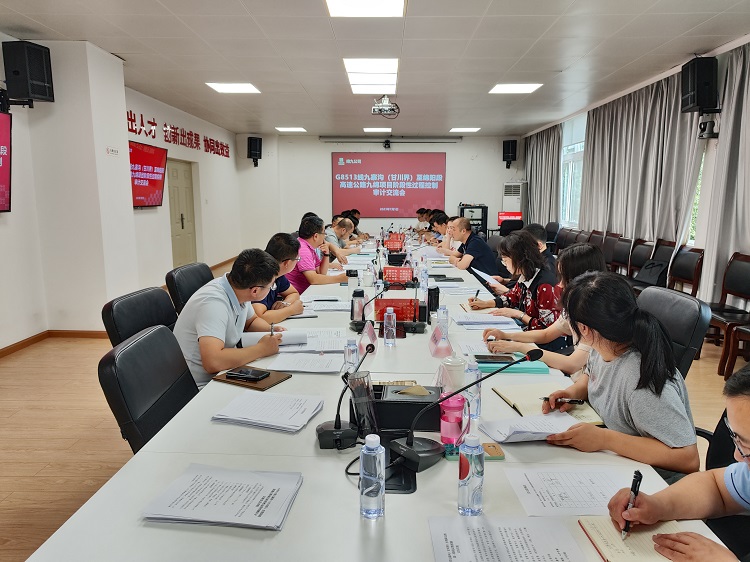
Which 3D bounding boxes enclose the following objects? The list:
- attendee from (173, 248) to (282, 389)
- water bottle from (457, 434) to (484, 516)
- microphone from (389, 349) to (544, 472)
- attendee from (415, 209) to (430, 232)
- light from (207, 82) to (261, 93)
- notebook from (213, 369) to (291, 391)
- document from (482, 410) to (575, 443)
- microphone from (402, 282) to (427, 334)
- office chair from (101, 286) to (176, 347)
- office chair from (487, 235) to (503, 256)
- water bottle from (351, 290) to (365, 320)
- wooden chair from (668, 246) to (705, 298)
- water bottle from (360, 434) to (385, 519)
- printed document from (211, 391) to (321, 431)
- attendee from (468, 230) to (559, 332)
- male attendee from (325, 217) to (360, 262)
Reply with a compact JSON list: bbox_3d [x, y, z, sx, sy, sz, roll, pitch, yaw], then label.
[{"bbox_3d":[-0.665,0.457,2.371,0.610,1.208,0.580,0,9,0],"label":"attendee"},{"bbox_3d":[0.212,0.419,1.138,0.057,0.177,0.057,0,8,1],"label":"water bottle"},{"bbox_3d":[0.253,0.323,1.377,0.430,0.280,0.140,-2,8,-14],"label":"microphone"},{"bbox_3d":[0.950,-0.675,9.311,0.650,1.240,0.500,-2,9,-12],"label":"attendee"},{"bbox_3d":[-1.926,-2.655,7.145,0.600,0.050,0.600,0,8,1],"label":"light"},{"bbox_3d":[-0.458,0.368,1.966,0.240,0.014,0.173,5,11,29],"label":"notebook"},{"bbox_3d":[0.458,0.428,1.514,0.285,0.040,0.180,-2,10,-11],"label":"document"},{"bbox_3d":[0.216,0.126,2.775,0.120,0.230,0.360,0,9,3],"label":"microphone"},{"bbox_3d":[-0.890,0.564,2.450,0.640,0.970,0.580,3,10,18],"label":"office chair"},{"bbox_3d":[1.122,0.050,5.941,0.640,1.040,0.600,0,8,1],"label":"office chair"},{"bbox_3d":[-0.100,0.142,3.037,0.077,0.186,0.077,0,8,1],"label":"water bottle"},{"bbox_3d":[3.050,0.113,5.447,0.550,0.910,0.460,0,9,1],"label":"wooden chair"},{"bbox_3d":[-0.005,0.425,1.130,0.053,0.183,0.053,1,9,2],"label":"water bottle"},{"bbox_3d":[-0.346,0.418,1.673,0.310,0.016,0.235,4,10,19],"label":"printed document"},{"bbox_3d":[0.882,0.329,3.095,0.580,1.245,0.560,0,9,-1],"label":"attendee"},{"bbox_3d":[-0.520,-0.181,6.378,0.620,1.166,0.540,0,9,0],"label":"male attendee"}]

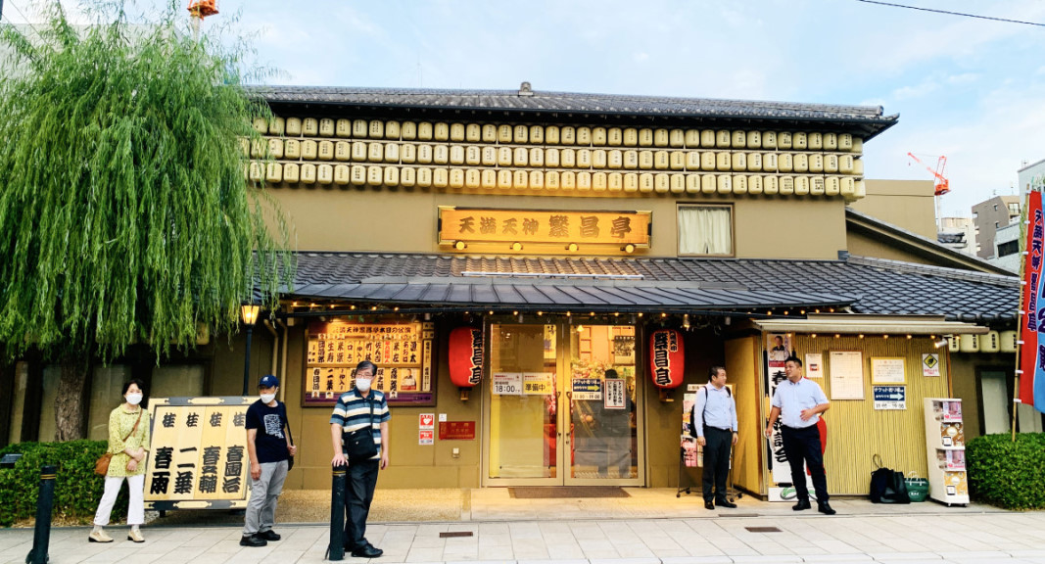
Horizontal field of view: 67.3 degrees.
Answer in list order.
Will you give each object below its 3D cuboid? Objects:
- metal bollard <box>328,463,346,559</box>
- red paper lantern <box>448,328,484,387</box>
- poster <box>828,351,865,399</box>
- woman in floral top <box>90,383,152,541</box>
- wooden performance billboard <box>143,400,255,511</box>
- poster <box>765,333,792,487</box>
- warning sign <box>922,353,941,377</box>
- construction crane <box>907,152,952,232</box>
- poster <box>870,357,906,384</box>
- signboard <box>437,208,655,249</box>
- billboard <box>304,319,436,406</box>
[{"bbox_3d":[-1.631,2.019,6.941,0.120,0.840,0.120,1,-8,-5],"label":"metal bollard"},{"bbox_3d":[-0.789,1.077,11.136,0.520,0.870,0.520,0,-8,0],"label":"red paper lantern"},{"bbox_3d":[4.114,1.183,9.950,0.447,0.638,0.025,0,-9,1],"label":"poster"},{"bbox_3d":[-3.945,1.746,7.786,0.500,1.548,0.350,6,-11,-33],"label":"woman in floral top"},{"bbox_3d":[-3.334,1.773,8.119,1.190,1.170,0.120,0,-17,0],"label":"wooden performance billboard"},{"bbox_3d":[3.188,1.570,9.639,0.345,1.870,0.040,1,-8,-5],"label":"poster"},{"bbox_3d":[5.236,1.067,10.050,0.208,0.290,0.010,0,-9,1],"label":"warning sign"},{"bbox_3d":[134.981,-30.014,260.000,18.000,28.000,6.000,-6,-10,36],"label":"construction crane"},{"bbox_3d":[4.621,1.120,9.913,0.455,0.345,0.025,1,-8,-5],"label":"poster"},{"bbox_3d":[0.397,-0.988,14.133,3.850,0.700,0.170,1,1,-5],"label":"signboard"},{"bbox_3d":[-2.200,1.164,11.303,1.860,1.230,0.100,1,-8,-5],"label":"billboard"}]

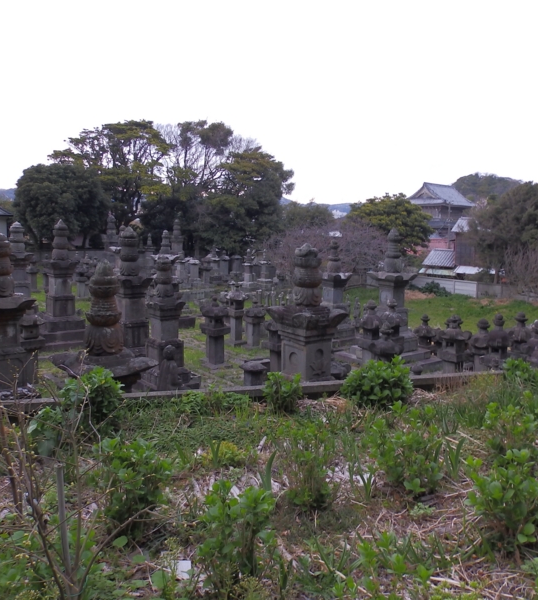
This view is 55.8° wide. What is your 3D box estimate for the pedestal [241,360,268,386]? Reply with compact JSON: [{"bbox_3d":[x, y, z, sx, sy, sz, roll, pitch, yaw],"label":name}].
[{"bbox_3d":[-0.267,1.365,9.300,0.380,0.433,0.380,-5,9,-39],"label":"pedestal"}]

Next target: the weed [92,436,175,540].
[{"bbox_3d":[-0.739,1.009,2.780,0.437,0.512,0.437,1,7,0],"label":"weed"}]

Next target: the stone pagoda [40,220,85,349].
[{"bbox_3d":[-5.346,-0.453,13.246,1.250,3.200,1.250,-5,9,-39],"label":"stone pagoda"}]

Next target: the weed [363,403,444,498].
[{"bbox_3d":[0.888,0.951,3.278,0.490,0.572,0.490,1,7,0],"label":"weed"}]

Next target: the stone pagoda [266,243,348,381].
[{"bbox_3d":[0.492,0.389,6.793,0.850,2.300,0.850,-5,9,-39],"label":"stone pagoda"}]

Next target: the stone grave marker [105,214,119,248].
[{"bbox_3d":[-8.712,-2.875,28.202,1.300,3.800,1.300,-4,8,-39],"label":"stone grave marker"}]

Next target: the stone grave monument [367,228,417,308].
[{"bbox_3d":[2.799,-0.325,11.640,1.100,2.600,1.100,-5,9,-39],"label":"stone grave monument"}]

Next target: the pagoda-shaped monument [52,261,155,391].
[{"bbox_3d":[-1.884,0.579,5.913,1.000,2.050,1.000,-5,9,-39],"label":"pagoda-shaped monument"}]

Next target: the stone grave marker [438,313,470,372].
[{"bbox_3d":[3.814,1.154,10.591,0.560,1.720,0.560,-4,8,-39],"label":"stone grave marker"}]

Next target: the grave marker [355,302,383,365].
[{"bbox_3d":[2.666,0.896,13.297,0.504,1.779,0.504,-4,9,-39],"label":"grave marker"}]

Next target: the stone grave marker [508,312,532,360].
[{"bbox_3d":[6.265,1.120,12.586,0.457,1.638,0.457,-4,9,-39],"label":"stone grave marker"}]

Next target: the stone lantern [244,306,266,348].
[{"bbox_3d":[-0.370,0.670,12.900,0.400,0.993,0.400,-5,9,-39],"label":"stone lantern"}]

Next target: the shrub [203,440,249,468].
[{"bbox_3d":[-0.306,1.069,3.572,0.290,0.170,0.260,0,7,-5],"label":"shrub"}]

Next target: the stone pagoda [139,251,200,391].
[{"bbox_3d":[-1.941,0.329,9.710,0.920,2.500,0.920,-5,9,-39],"label":"stone pagoda"}]

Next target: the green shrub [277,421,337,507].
[{"bbox_3d":[0.236,0.995,3.106,0.342,0.499,0.342,1,7,0],"label":"green shrub"}]

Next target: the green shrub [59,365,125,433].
[{"bbox_3d":[-1.459,0.797,4.226,0.500,0.500,0.460,-2,7,-19],"label":"green shrub"}]

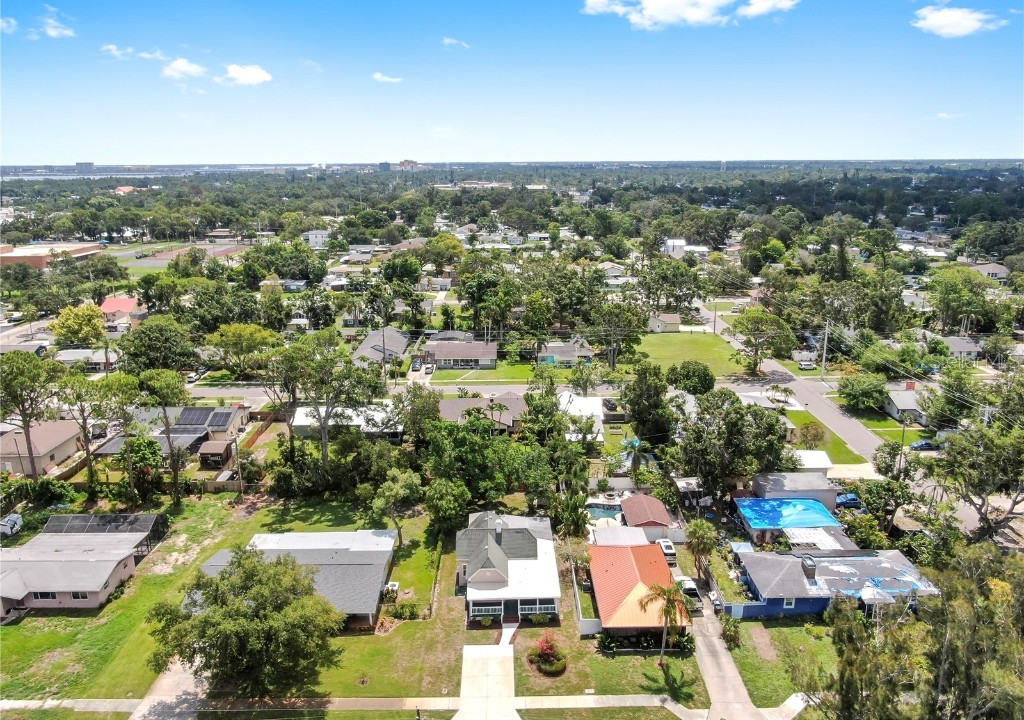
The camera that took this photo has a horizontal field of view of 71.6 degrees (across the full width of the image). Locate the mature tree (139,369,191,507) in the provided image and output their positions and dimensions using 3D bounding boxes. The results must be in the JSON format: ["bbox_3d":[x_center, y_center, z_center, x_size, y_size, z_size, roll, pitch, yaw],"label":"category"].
[{"bbox_3d":[-50.071,11.496,104.044,7.500,20.500,7.500,-1,16,-1],"label":"mature tree"}]

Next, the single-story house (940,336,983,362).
[{"bbox_3d":[111.090,-3.450,180.210,10.500,4.700,11.500,0,16,0],"label":"single-story house"}]

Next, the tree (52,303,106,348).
[{"bbox_3d":[-117.880,-9.410,193.080,12.500,12.000,12.300,0,16,0],"label":"tree"}]

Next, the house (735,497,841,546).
[{"bbox_3d":[36.847,21.573,95.666,11.700,3.500,8.100,0,16,0],"label":"house"}]

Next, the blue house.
[{"bbox_3d":[37.474,24.992,82.755,20.300,4.800,10.200,-1,16,-1],"label":"blue house"}]

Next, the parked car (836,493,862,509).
[{"bbox_3d":[48.443,20.487,103.114,4.400,1.470,1.800,0,16,0],"label":"parked car"}]

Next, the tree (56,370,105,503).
[{"bbox_3d":[-63.050,11.364,104.051,7.300,19.500,7.000,0,16,0],"label":"tree"}]

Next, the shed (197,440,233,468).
[{"bbox_3d":[-50.091,15.853,120.214,4.300,3.400,4.200,-1,16,-1],"label":"shed"}]

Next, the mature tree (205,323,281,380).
[{"bbox_3d":[-63.380,-2.330,167.030,16.400,11.800,15.500,0,16,0],"label":"mature tree"}]

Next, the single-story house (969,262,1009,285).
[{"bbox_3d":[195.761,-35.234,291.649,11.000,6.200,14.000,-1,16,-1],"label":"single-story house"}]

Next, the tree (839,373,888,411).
[{"bbox_3d":[68.530,6.710,138.760,8.800,8.100,8.800,0,16,0],"label":"tree"}]

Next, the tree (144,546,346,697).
[{"bbox_3d":[-26.144,25.358,69.651,17.000,12.000,16.500,-1,16,-1],"label":"tree"}]

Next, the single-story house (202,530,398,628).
[{"bbox_3d":[-24.788,24.927,83.391,20.800,4.200,17.200,0,16,0],"label":"single-story house"}]

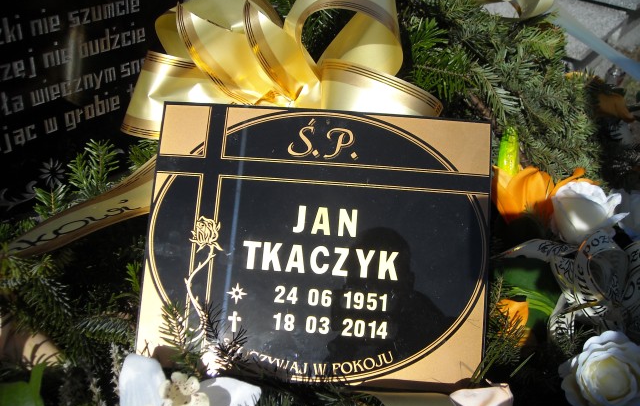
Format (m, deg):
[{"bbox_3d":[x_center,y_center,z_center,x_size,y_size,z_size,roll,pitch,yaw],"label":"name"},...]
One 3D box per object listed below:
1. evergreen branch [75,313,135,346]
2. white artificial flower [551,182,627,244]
[{"bbox_3d":[-0.186,0.110,0.560,0.054,0.025,0.032,0,35,0],"label":"evergreen branch"},{"bbox_3d":[0.232,0.009,0.560,0.065,0.056,0.060,0,35,0],"label":"white artificial flower"}]

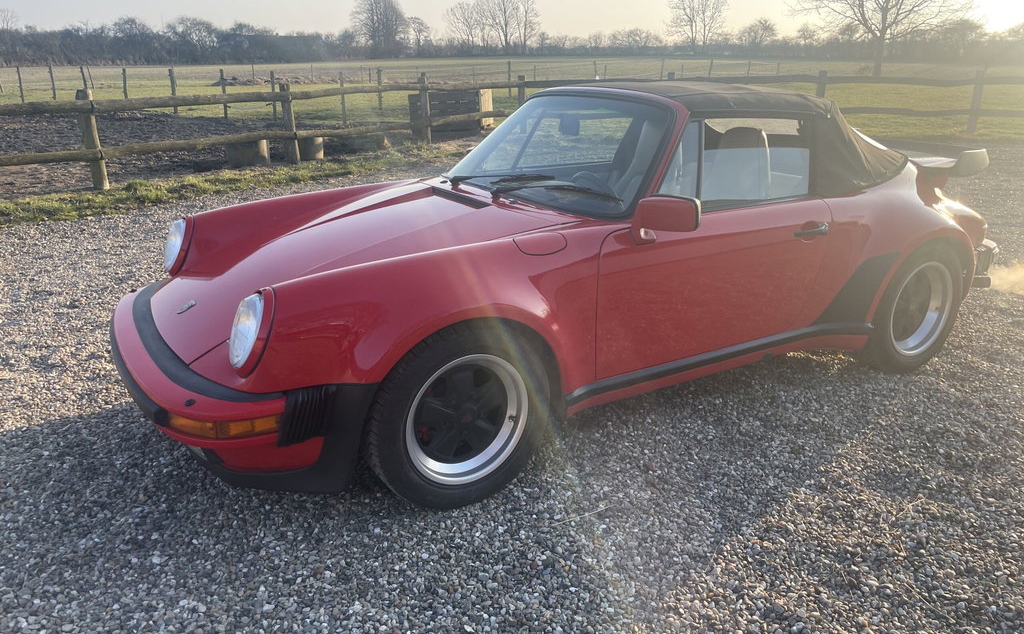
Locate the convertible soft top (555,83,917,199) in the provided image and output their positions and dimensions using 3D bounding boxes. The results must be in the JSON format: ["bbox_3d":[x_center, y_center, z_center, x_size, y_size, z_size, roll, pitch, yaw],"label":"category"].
[{"bbox_3d":[0.957,-0.909,3.720,1.500,0.470,1.320,-12,22,-29],"label":"convertible soft top"}]

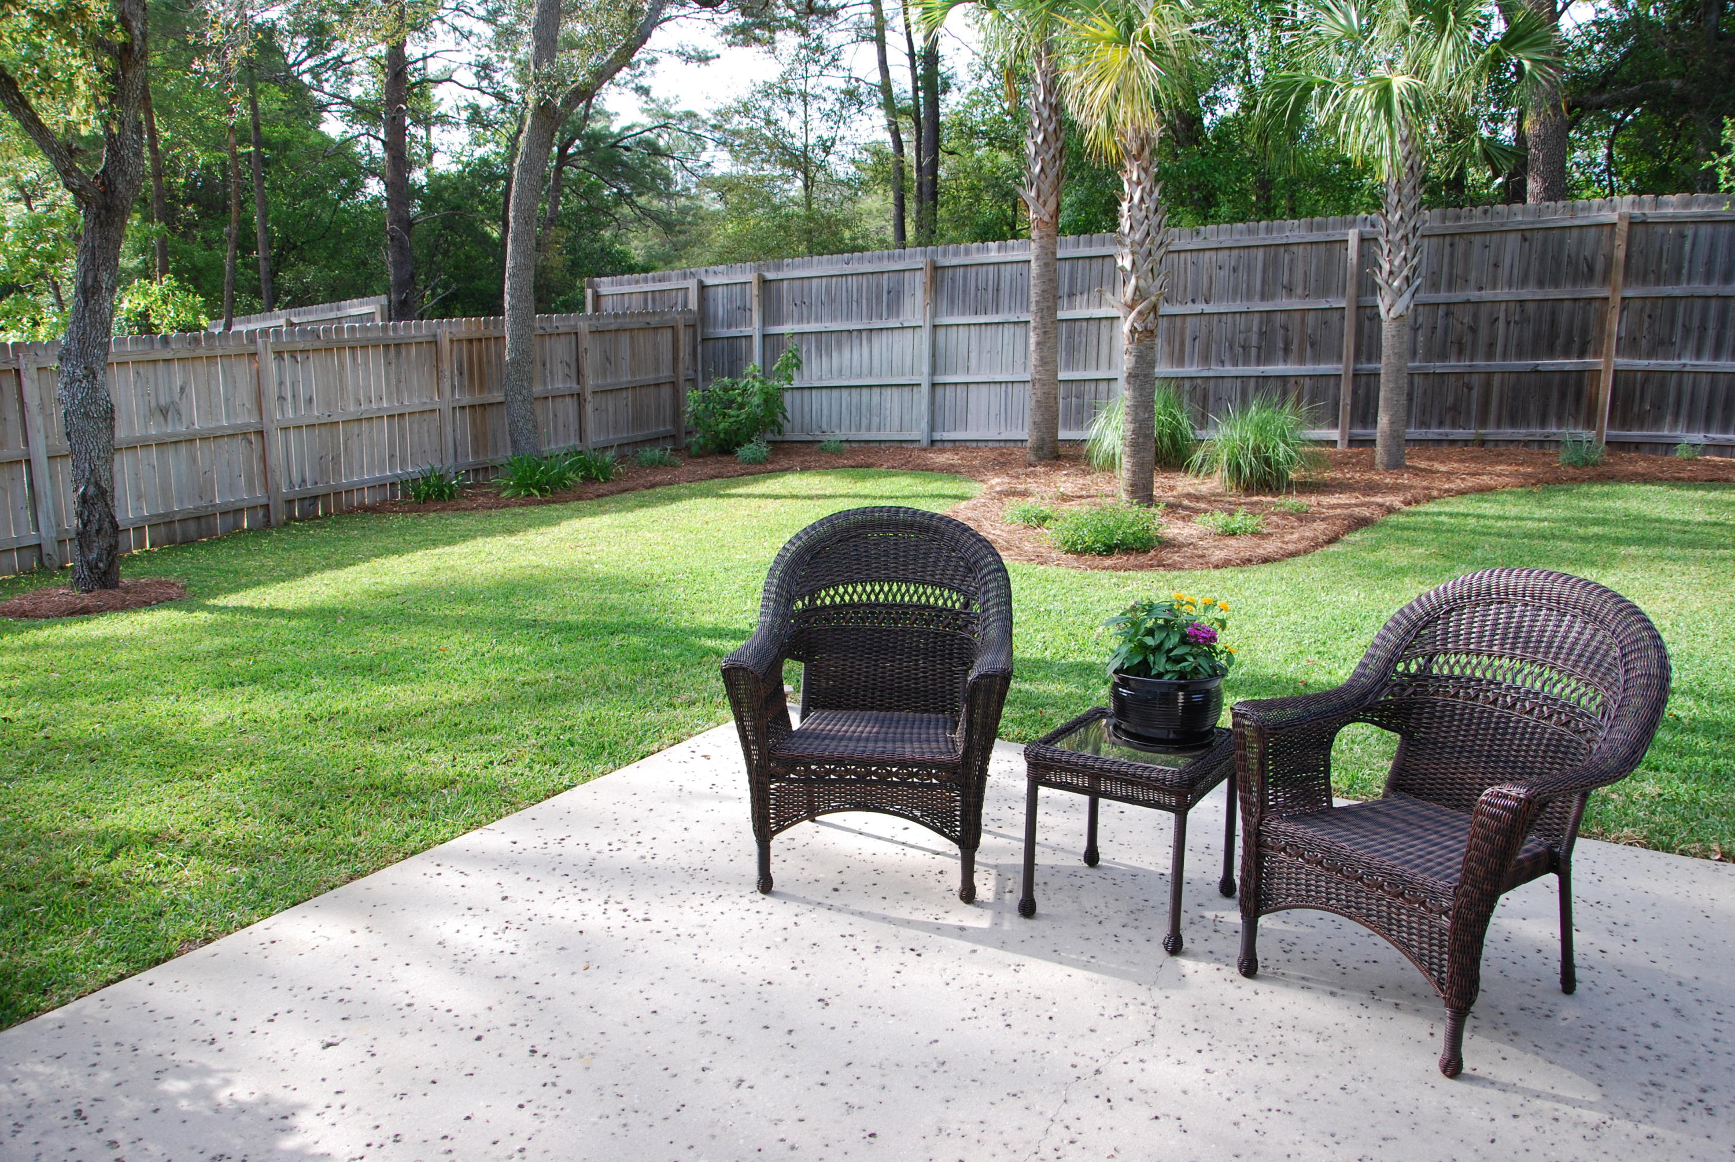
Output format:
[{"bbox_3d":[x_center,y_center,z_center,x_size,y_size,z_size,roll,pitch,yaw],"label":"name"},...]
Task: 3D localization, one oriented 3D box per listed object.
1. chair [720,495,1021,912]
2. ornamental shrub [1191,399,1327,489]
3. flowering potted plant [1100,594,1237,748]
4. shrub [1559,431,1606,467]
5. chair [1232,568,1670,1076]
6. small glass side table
[{"bbox_3d":[0.024,0.304,3.641,0.746,0.946,0.718,1,11,5],"label":"chair"},{"bbox_3d":[3.339,-1.177,11.200,1.177,0.788,1.177,0,10,0],"label":"ornamental shrub"},{"bbox_3d":[0.771,0.225,3.330,0.333,0.375,0.323,0,10,0],"label":"flowering potted plant"},{"bbox_3d":[6.421,-1.186,11.700,0.414,0.317,0.414,0,10,0],"label":"shrub"},{"bbox_3d":[1.299,0.450,2.902,0.718,0.946,0.746,-6,12,-32],"label":"chair"},{"bbox_3d":[0.679,0.625,3.328,0.428,0.444,0.428,7,13,33],"label":"small glass side table"}]

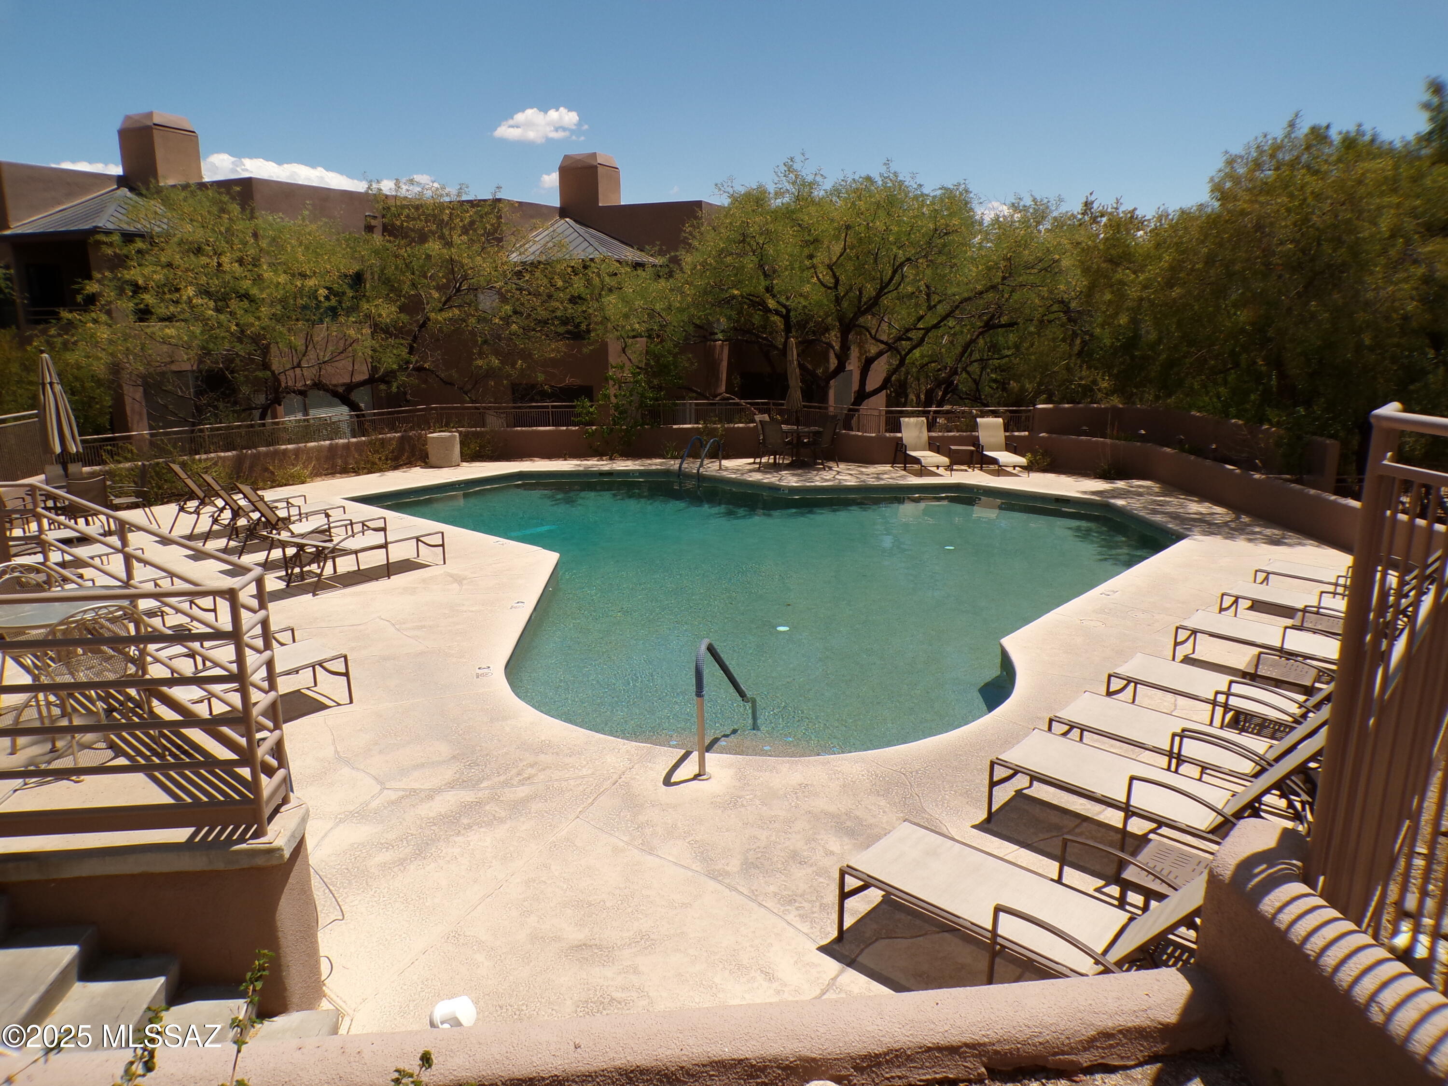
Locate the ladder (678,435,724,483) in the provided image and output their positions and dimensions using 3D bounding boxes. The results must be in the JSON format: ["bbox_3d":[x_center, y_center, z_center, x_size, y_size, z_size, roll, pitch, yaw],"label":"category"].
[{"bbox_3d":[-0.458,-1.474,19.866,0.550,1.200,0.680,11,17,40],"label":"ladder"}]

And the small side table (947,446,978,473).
[{"bbox_3d":[4.447,-1.572,18.764,0.430,0.410,0.430,0,13,3],"label":"small side table"}]

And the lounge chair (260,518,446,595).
[{"bbox_3d":[-4.228,0.071,11.645,0.692,0.668,1.909,10,17,39],"label":"lounge chair"}]

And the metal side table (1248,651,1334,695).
[{"bbox_3d":[4.153,1.147,7.521,0.459,0.408,0.459,10,17,39],"label":"metal side table"}]

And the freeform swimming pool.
[{"bbox_3d":[-0.147,0.528,14.066,12.800,1.300,13.000,0,13,0],"label":"freeform swimming pool"}]

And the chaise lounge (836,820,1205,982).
[{"bbox_3d":[1.386,1.503,4.391,1.701,1.017,0.692,10,17,40],"label":"chaise lounge"}]

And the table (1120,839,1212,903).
[{"bbox_3d":[2.198,1.768,4.827,0.449,0.408,0.449,10,17,39],"label":"table"}]

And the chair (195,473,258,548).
[{"bbox_3d":[-6.199,-0.536,13.825,0.753,1.005,1.749,10,17,40],"label":"chair"}]

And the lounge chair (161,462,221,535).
[{"bbox_3d":[-6.980,-0.720,14.423,0.692,1.025,1.701,11,18,41],"label":"lounge chair"}]

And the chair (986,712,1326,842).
[{"bbox_3d":[2.375,1.237,5.467,1.701,1.021,0.692,11,18,41],"label":"chair"}]

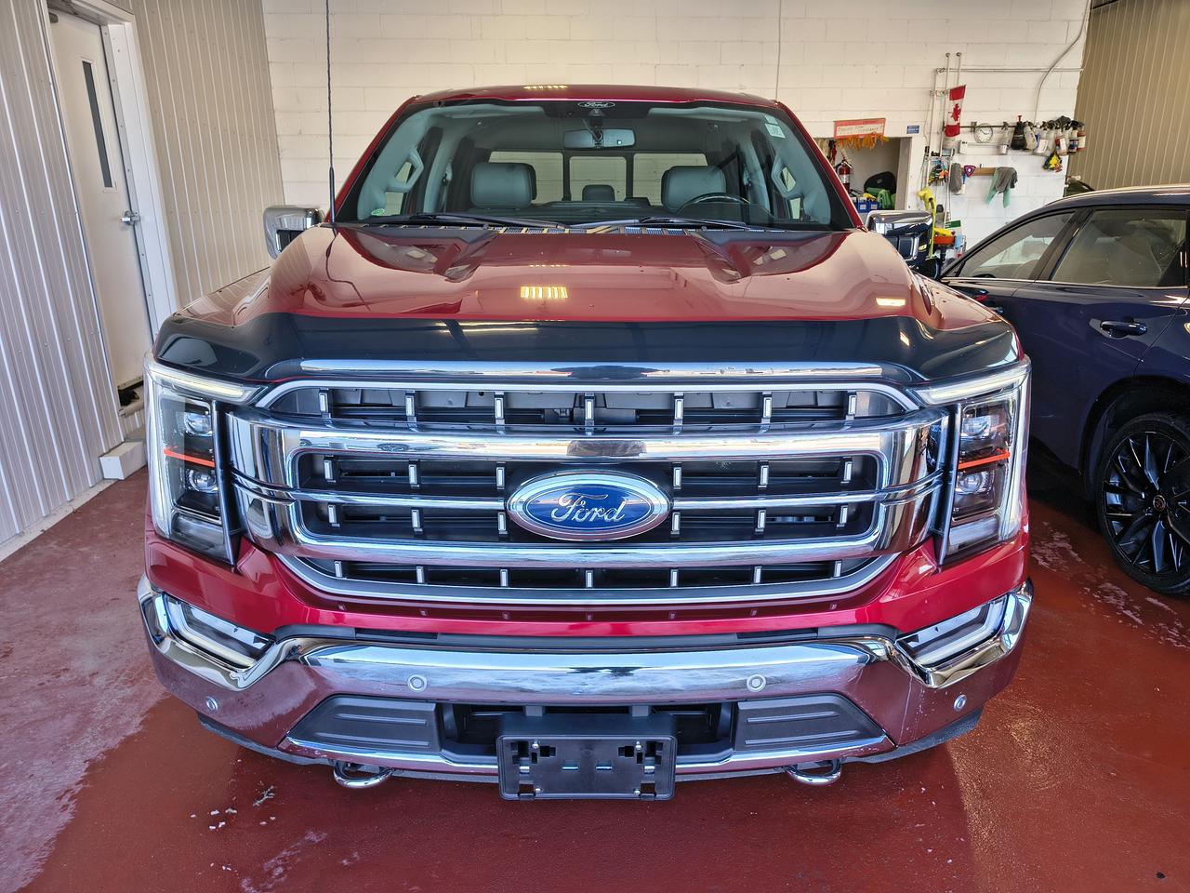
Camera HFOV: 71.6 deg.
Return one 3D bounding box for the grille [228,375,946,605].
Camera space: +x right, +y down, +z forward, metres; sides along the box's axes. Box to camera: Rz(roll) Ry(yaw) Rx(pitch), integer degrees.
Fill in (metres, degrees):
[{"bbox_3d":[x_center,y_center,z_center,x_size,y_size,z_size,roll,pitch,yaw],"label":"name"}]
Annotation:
[{"bbox_3d":[-0.012,0.072,1.537,1.380,0.430,0.190,0,16,0],"label":"grille"}]

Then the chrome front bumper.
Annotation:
[{"bbox_3d":[-0.013,0.455,1.743,1.970,0.330,0.430,0,16,0],"label":"chrome front bumper"}]

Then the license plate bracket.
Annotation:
[{"bbox_3d":[-0.013,0.595,1.580,0.335,0.155,0.090,0,16,0],"label":"license plate bracket"}]

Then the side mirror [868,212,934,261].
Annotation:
[{"bbox_3d":[1.105,-0.765,3.036,0.260,0.200,0.170,0,16,0],"label":"side mirror"}]

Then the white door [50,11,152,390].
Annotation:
[{"bbox_3d":[-2.900,-1.359,4.760,0.060,2.100,0.880,-1,16,-3],"label":"white door"}]

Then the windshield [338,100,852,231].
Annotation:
[{"bbox_3d":[0.000,-0.986,2.870,1.670,0.130,0.930,0,49,0],"label":"windshield"}]

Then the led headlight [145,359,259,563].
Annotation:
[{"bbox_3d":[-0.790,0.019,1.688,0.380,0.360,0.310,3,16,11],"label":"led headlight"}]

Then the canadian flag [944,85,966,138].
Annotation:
[{"bbox_3d":[3.470,-3.205,7.928,0.170,0.470,0.070,-1,16,-3],"label":"canadian flag"}]

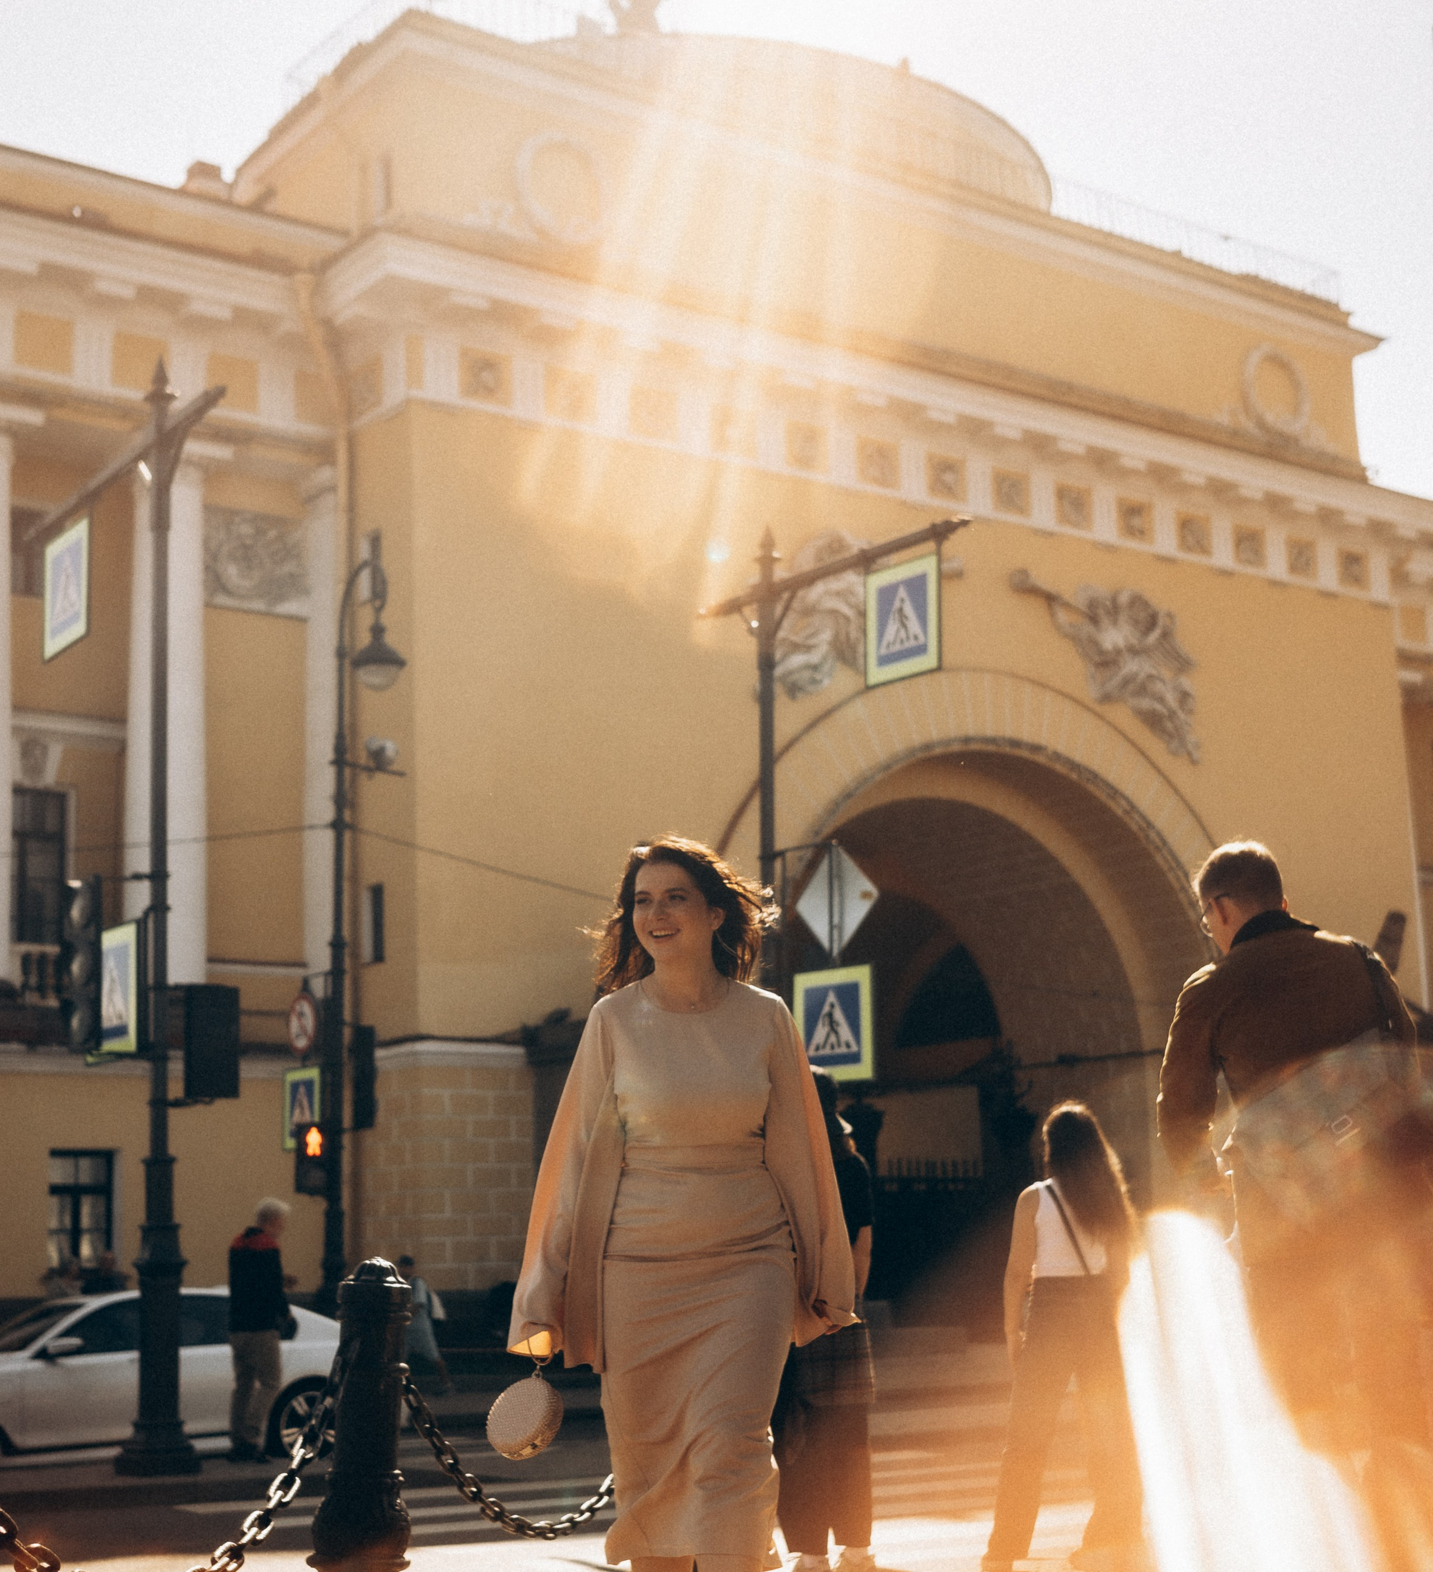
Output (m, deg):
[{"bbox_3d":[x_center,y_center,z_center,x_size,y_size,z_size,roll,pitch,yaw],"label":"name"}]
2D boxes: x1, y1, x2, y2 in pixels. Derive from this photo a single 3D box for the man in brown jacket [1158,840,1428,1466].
[{"bbox_3d":[1.266,1.024,4.663,0.600,1.833,0.400,1,-11,-14],"label":"man in brown jacket"}]

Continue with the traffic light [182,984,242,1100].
[{"bbox_3d":[-3.158,1.603,13.463,0.330,0.712,0.200,6,-13,-36],"label":"traffic light"}]

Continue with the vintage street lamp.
[{"bbox_3d":[-3.360,1.611,19.881,0.550,8.272,1.350,6,-13,-36],"label":"vintage street lamp"}]

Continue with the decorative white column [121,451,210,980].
[{"bbox_3d":[-6.687,-0.863,26.296,1.050,6.595,1.050,6,-13,-36],"label":"decorative white column"}]

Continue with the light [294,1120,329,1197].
[{"bbox_3d":[-3.714,3.419,19.762,0.340,0.700,0.200,6,-13,-36],"label":"light"}]

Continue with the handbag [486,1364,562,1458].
[{"bbox_3d":[-0.365,1.196,4.100,0.170,0.185,0.060,0,-27,44],"label":"handbag"}]

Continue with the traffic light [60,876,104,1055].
[{"bbox_3d":[-3.843,1.082,13.046,0.240,1.082,0.340,6,-13,-36],"label":"traffic light"}]

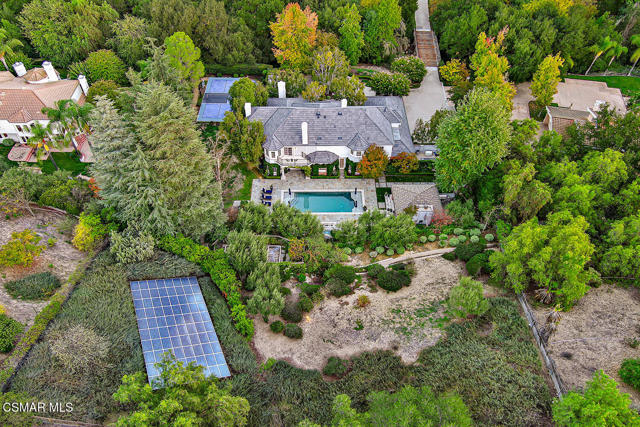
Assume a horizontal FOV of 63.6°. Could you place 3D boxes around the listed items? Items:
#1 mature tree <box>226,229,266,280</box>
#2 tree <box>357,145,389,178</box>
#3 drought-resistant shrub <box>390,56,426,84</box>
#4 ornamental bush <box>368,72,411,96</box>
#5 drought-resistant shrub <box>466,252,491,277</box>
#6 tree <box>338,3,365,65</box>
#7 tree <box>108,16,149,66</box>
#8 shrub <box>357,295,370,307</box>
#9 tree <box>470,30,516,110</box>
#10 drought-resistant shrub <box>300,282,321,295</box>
[{"bbox_3d":[-9.500,5.600,68.200,5.400,7.300,5.400,0,46,0],"label":"mature tree"},{"bbox_3d":[8.300,-8.100,81.700,5.100,5.700,5.100,0,46,0],"label":"tree"},{"bbox_3d":[18.726,-30.278,109.173,7.400,5.000,6.800,0,46,0],"label":"drought-resistant shrub"},{"bbox_3d":[14.267,-26.409,105.924,8.400,4.300,6.500,0,46,0],"label":"ornamental bush"},{"bbox_3d":[24.181,7.743,78.983,3.360,2.610,3.360,1,47,0],"label":"drought-resistant shrub"},{"bbox_3d":[6.749,-37.200,108.945,5.270,13.860,5.270,1,47,0],"label":"tree"},{"bbox_3d":[-38.000,-33.800,103.000,7.700,10.500,7.700,0,46,0],"label":"tree"},{"bbox_3d":[6.100,12.012,70.938,1.730,1.320,1.730,1,47,0],"label":"shrub"},{"bbox_3d":[32.418,-25.714,97.121,7.700,17.000,7.300,0,46,0],"label":"tree"},{"bbox_3d":[-1.300,10.000,68.800,2.600,1.300,2.100,0,46,0],"label":"drought-resistant shrub"}]

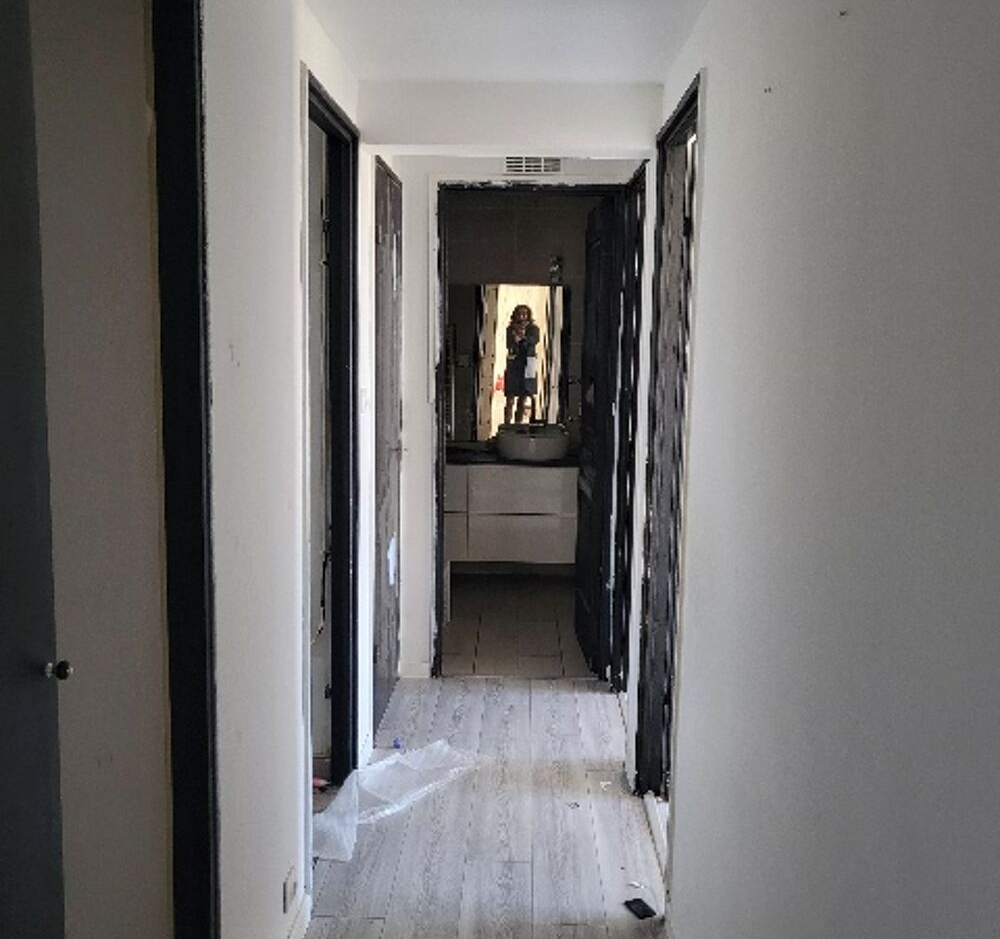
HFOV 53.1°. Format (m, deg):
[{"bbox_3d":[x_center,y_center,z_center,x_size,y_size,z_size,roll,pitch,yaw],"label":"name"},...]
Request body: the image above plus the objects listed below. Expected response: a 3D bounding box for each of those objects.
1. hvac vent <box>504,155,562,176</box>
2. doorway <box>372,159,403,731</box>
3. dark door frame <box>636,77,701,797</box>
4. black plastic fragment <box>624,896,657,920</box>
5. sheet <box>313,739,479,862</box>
[{"bbox_3d":[0.128,-1.194,3.942,0.243,0.085,0.020,1,8,1],"label":"hvac vent"},{"bbox_3d":[-0.447,-0.070,3.741,0.074,2.028,0.727,1,8,1],"label":"doorway"},{"bbox_3d":[0.493,0.080,2.765,0.089,2.042,0.710,1,8,1],"label":"dark door frame"},{"bbox_3d":[0.363,1.130,2.571,0.047,0.014,0.078,-2,9,-23],"label":"black plastic fragment"},{"bbox_3d":[-0.362,0.993,3.161,0.310,0.090,0.840,5,9,26],"label":"sheet"}]

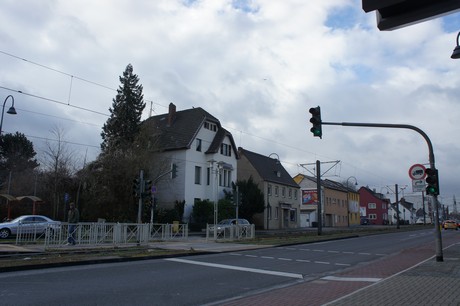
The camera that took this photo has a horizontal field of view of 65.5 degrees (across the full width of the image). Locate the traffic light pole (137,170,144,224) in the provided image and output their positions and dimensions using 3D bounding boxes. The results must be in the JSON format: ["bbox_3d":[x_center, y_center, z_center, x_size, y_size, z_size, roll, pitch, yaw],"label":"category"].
[{"bbox_3d":[-4.340,2.665,17.500,0.170,3.640,0.170,-5,-12,34],"label":"traffic light pole"}]

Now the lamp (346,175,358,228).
[{"bbox_3d":[22.805,9.053,66.206,2.100,9.400,0.400,-5,-12,34],"label":"lamp"}]

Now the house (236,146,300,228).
[{"bbox_3d":[4.728,5.568,52.772,7.600,10.700,12.000,-5,-12,34],"label":"house"}]

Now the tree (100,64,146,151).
[{"bbox_3d":[-13.007,-1.366,45.016,6.000,20.800,6.000,-5,-12,34],"label":"tree"}]

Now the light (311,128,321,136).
[{"bbox_3d":[3.643,-0.877,15.143,0.360,0.400,0.380,-5,-12,34],"label":"light"}]

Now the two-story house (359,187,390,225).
[{"bbox_3d":[39.681,15.559,102.813,9.200,10.200,10.000,-5,-12,34],"label":"two-story house"}]

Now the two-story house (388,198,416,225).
[{"bbox_3d":[63.638,22.063,133.868,8.000,9.500,11.000,-5,-12,34],"label":"two-story house"}]

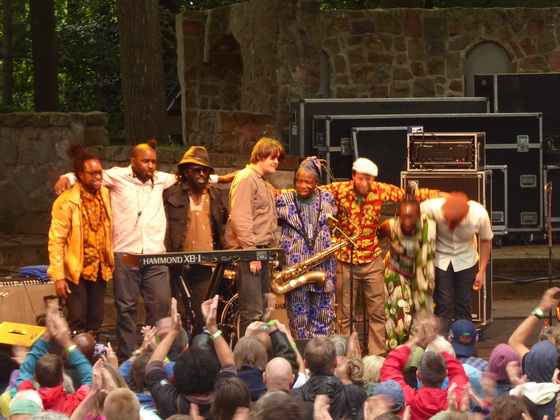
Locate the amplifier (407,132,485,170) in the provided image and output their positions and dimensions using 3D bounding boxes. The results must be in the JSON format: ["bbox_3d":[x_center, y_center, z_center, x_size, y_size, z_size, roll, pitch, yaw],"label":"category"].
[{"bbox_3d":[1.376,-0.482,37.661,0.575,0.310,0.530,0,3,10],"label":"amplifier"}]

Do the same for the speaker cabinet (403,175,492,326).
[{"bbox_3d":[1.379,0.310,37.627,0.703,1.270,0.460,0,3,9],"label":"speaker cabinet"}]

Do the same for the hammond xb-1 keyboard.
[{"bbox_3d":[-0.587,0.357,34.762,1.190,0.100,0.350,-1,3,-22],"label":"hammond xb-1 keyboard"}]

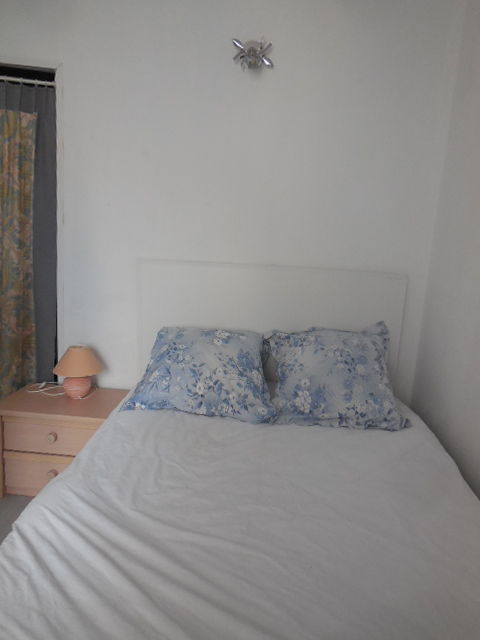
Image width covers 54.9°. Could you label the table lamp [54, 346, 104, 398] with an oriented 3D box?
[{"bbox_3d":[-0.853,0.277,2.455,0.280,0.275,0.280,4,11,3],"label":"table lamp"}]

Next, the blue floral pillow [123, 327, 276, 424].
[{"bbox_3d":[-0.178,0.249,2.303,0.700,0.480,0.170,4,-31,3],"label":"blue floral pillow"}]

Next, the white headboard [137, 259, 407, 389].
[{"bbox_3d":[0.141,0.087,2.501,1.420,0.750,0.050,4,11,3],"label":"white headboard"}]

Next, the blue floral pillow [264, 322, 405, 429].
[{"bbox_3d":[0.452,0.273,2.280,0.680,0.490,0.170,4,-31,3],"label":"blue floral pillow"}]

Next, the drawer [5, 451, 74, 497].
[{"bbox_3d":[-0.914,0.741,2.468,0.490,0.225,0.350,4,11,3],"label":"drawer"}]

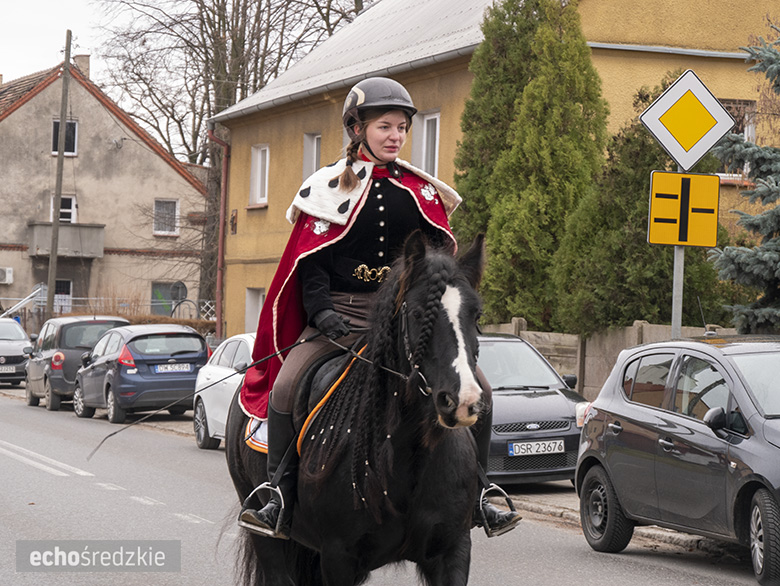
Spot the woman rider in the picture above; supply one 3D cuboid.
[{"bbox_3d":[-0.035,0.051,9.050,0.880,1.500,0.760,2,-1,-15],"label":"woman rider"}]

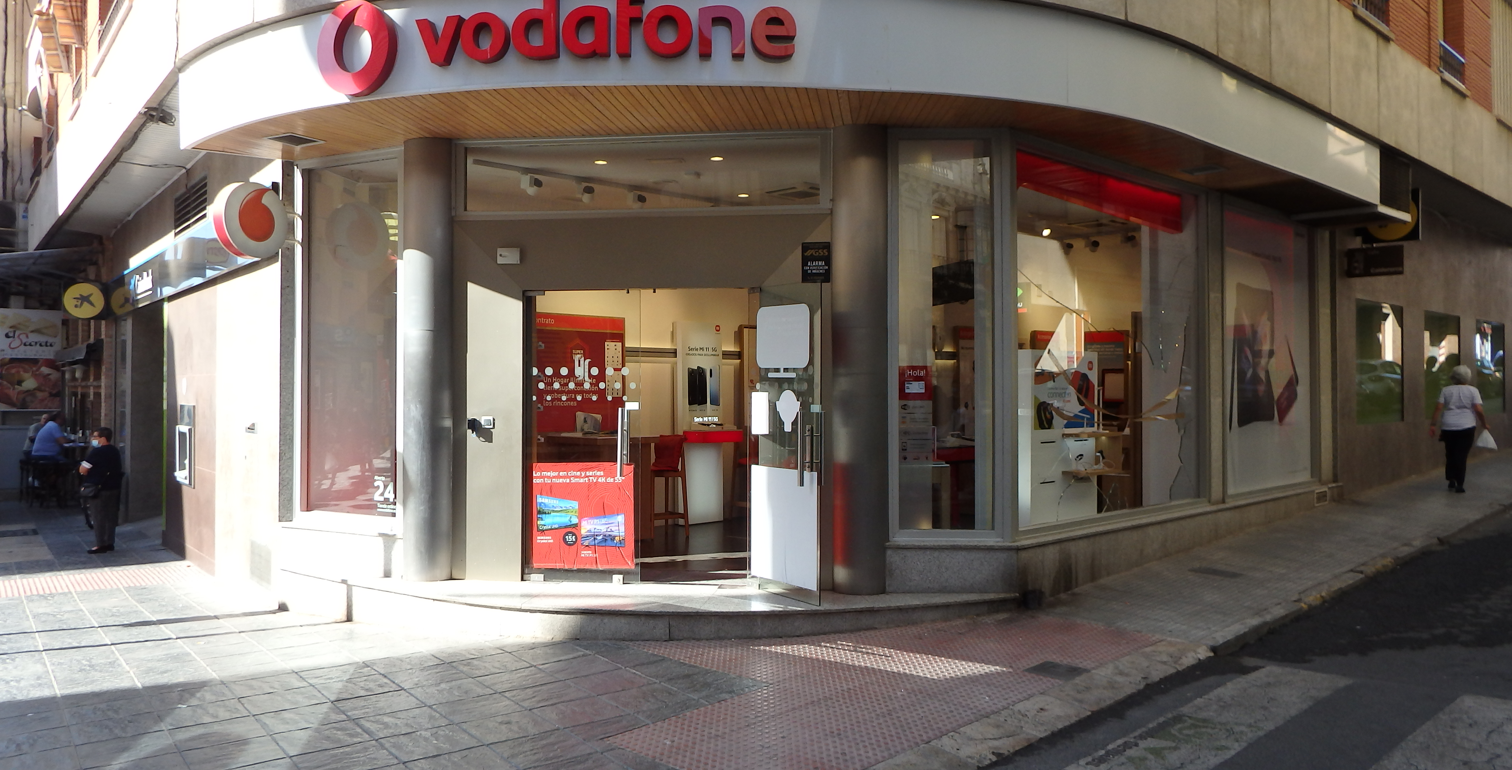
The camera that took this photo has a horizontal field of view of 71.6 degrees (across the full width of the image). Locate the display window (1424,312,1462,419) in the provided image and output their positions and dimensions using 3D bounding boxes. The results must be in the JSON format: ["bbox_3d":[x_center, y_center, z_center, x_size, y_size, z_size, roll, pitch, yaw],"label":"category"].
[{"bbox_3d":[10.200,-0.284,15.550,1.950,1.520,0.100,0,0,-44],"label":"display window"}]

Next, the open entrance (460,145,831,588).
[{"bbox_3d":[-0.850,-0.140,8.000,2.750,3.380,0.300,0,0,8],"label":"open entrance"}]

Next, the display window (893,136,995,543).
[{"bbox_3d":[1.375,-0.363,7.670,0.725,2.870,0.100,0,0,-2],"label":"display window"}]

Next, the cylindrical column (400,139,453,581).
[{"bbox_3d":[-2.559,-0.176,8.183,0.380,3.370,0.380,0,0,-17],"label":"cylindrical column"}]

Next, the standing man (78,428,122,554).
[{"bbox_3d":[-8.380,1.350,13.400,0.420,1.600,0.500,0,0,-34],"label":"standing man"}]

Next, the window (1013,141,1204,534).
[{"bbox_3d":[2.979,-0.333,8.686,3.040,2.820,0.100,0,-1,-43],"label":"window"}]

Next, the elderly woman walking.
[{"bbox_3d":[8.483,0.525,12.706,0.520,1.540,0.400,-1,-1,43],"label":"elderly woman walking"}]

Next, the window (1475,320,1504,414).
[{"bbox_3d":[12.360,-0.284,17.600,1.950,1.520,0.100,0,0,-44],"label":"window"}]

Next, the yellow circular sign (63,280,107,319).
[{"bbox_3d":[-10.750,-1.360,16.800,0.590,0.600,0.150,0,0,-38],"label":"yellow circular sign"}]

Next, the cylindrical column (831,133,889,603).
[{"bbox_3d":[0.760,-0.192,7.661,0.380,3.370,0.380,0,0,0],"label":"cylindrical column"}]

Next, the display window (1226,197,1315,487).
[{"bbox_3d":[5.326,-0.314,10.898,2.250,2.800,0.100,0,-1,-43],"label":"display window"}]

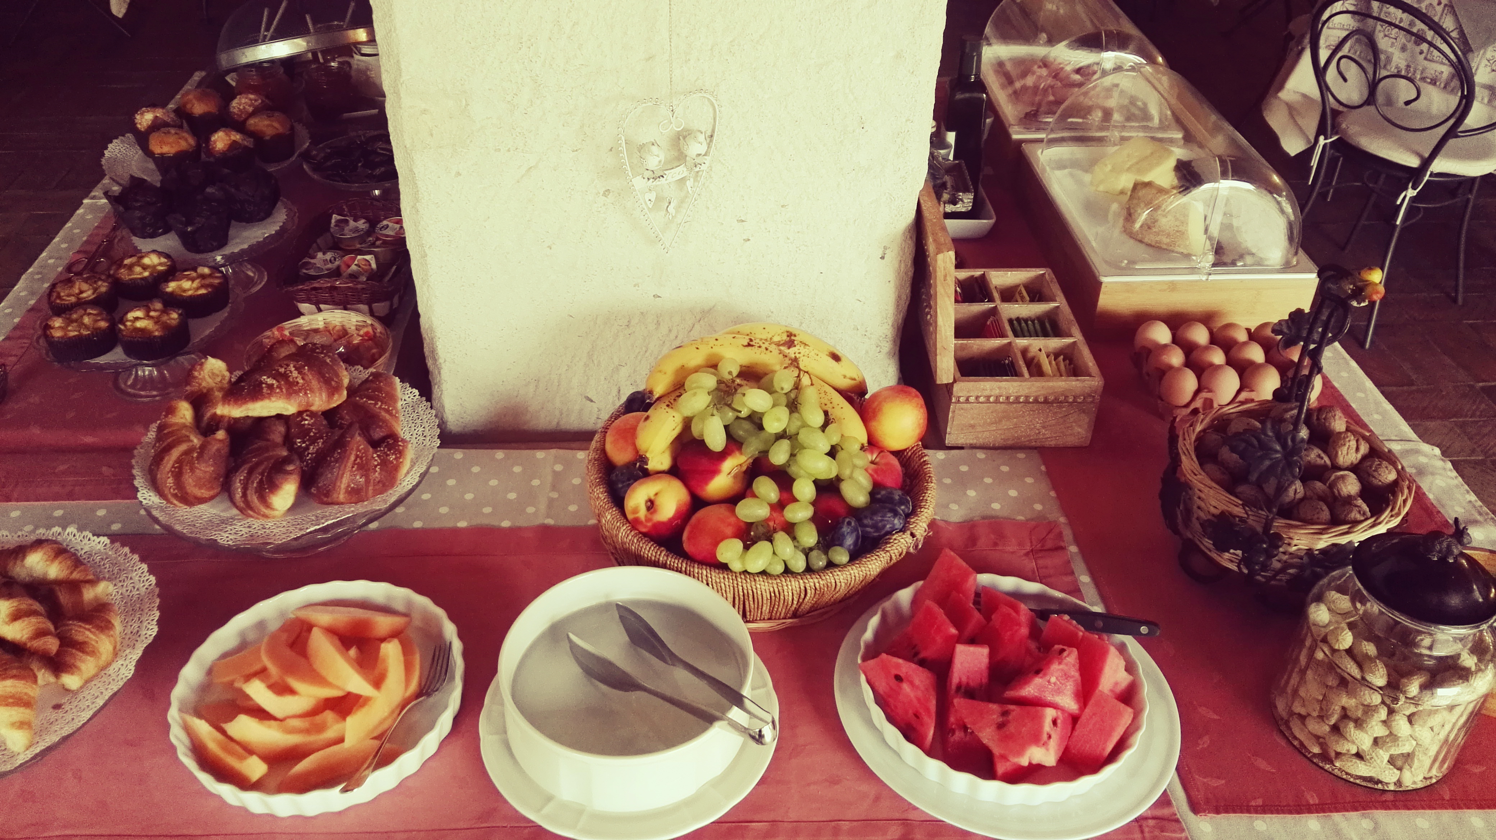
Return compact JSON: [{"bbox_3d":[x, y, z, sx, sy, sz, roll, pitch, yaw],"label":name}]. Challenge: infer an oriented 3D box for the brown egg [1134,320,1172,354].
[{"bbox_3d":[0.515,-0.101,1.414,0.044,0.056,0.044,2,35,0],"label":"brown egg"}]

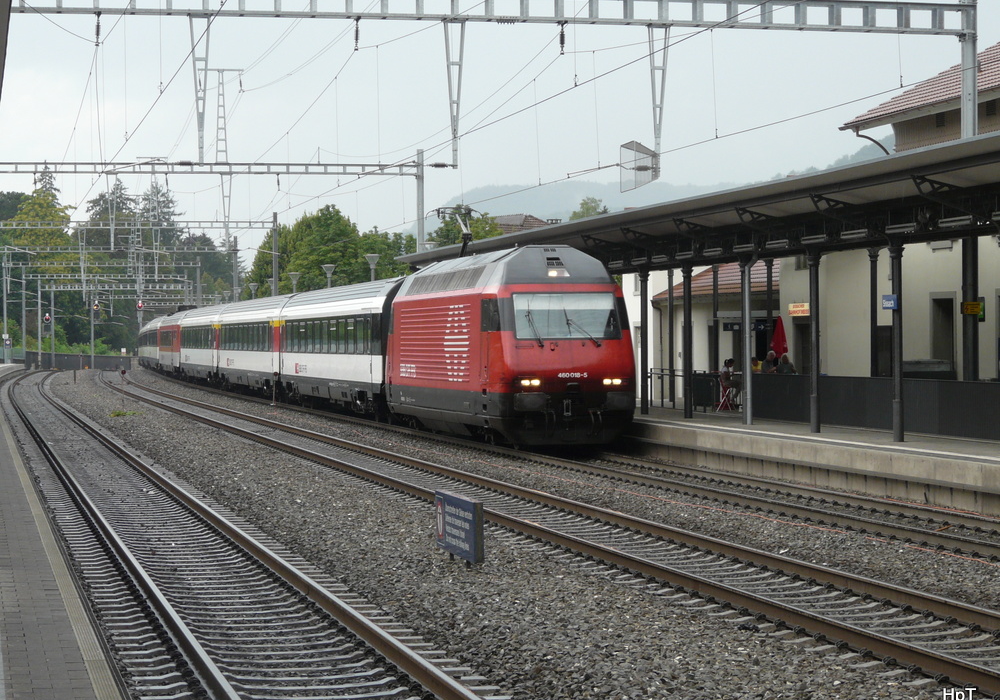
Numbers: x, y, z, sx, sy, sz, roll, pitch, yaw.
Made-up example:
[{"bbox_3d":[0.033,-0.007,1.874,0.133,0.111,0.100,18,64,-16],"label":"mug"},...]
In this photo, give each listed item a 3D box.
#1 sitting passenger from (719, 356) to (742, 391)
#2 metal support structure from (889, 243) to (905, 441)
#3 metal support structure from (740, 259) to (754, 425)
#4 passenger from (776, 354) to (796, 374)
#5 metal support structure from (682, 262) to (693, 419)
[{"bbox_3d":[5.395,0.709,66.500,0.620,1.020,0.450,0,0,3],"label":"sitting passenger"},{"bbox_3d":[6.546,-0.124,47.100,0.260,3.270,0.260,0,0,-10],"label":"metal support structure"},{"bbox_3d":[4.867,-0.168,56.400,0.270,3.320,0.260,0,0,-10],"label":"metal support structure"},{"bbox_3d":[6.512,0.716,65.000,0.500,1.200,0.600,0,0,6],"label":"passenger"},{"bbox_3d":[4.017,-0.186,61.100,0.240,3.330,0.240,0,0,-10],"label":"metal support structure"}]

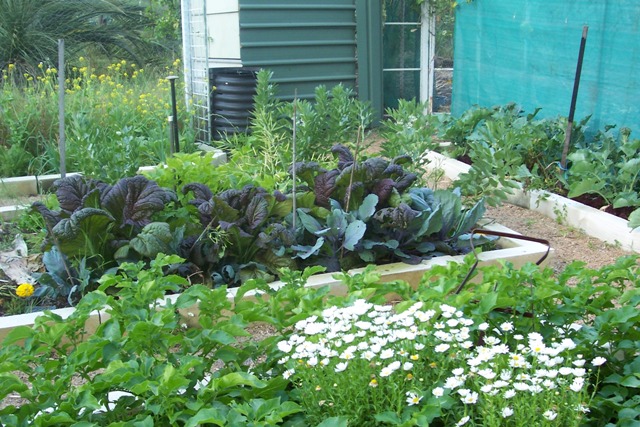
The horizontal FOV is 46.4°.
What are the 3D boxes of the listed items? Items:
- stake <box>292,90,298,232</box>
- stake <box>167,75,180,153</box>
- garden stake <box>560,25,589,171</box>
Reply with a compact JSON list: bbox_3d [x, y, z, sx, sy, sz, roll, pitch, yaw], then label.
[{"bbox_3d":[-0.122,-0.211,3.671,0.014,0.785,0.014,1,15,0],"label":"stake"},{"bbox_3d":[-1.128,-0.755,5.837,0.095,0.646,0.085,-1,15,0],"label":"stake"},{"bbox_3d":[1.628,-0.672,4.804,0.029,1.039,0.029,4,15,0],"label":"garden stake"}]

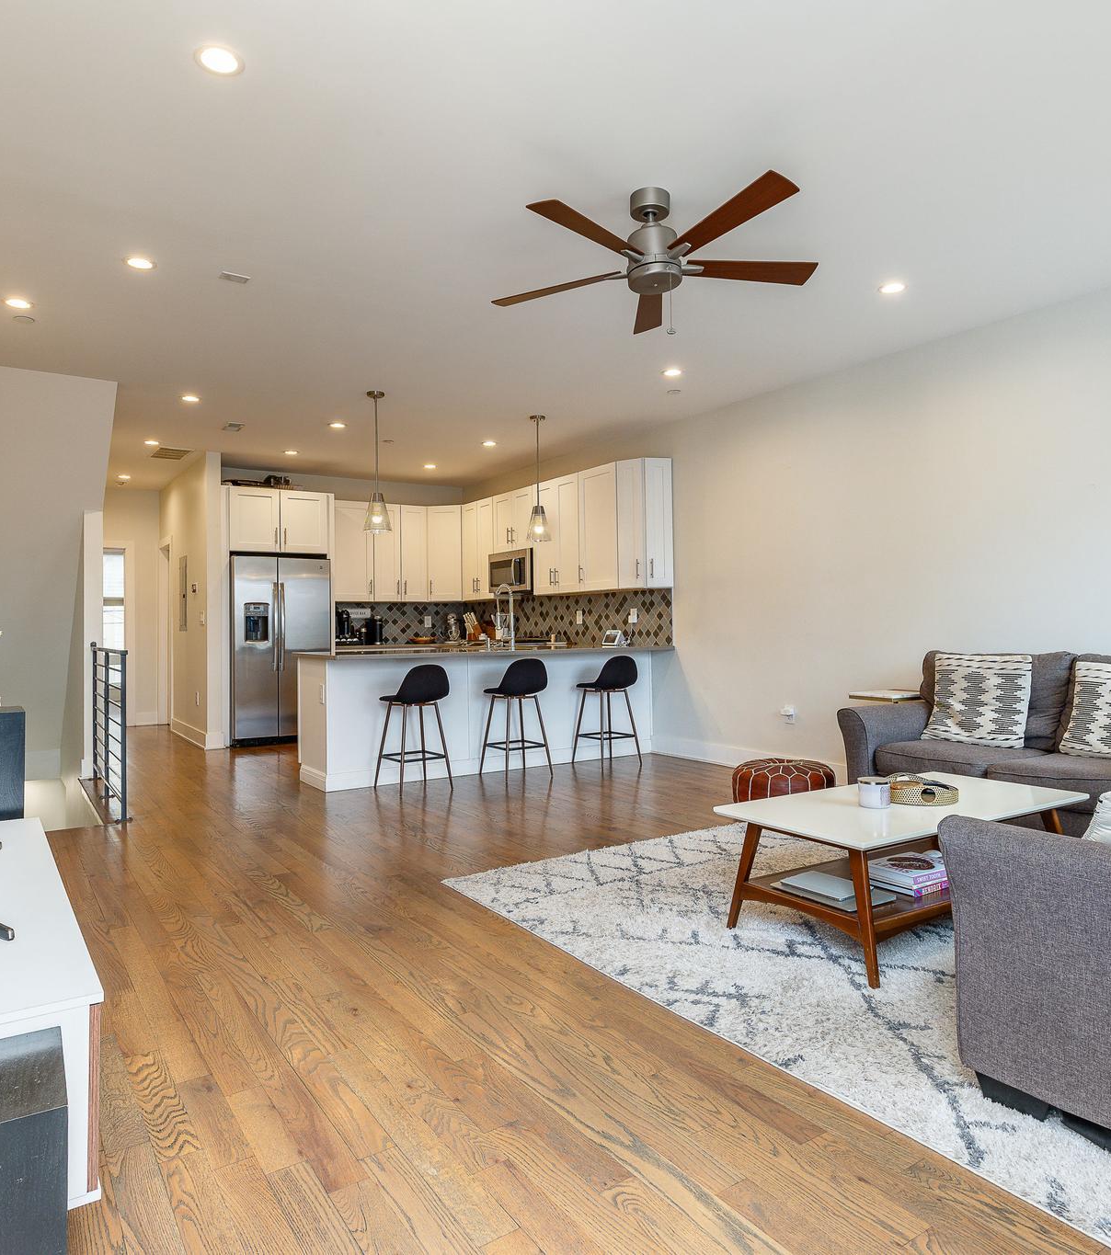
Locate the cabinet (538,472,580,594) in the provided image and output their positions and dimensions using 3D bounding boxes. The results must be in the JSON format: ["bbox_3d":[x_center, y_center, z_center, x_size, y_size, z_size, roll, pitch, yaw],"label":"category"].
[{"bbox_3d":[0.140,-0.826,7.752,0.340,1.050,0.760,0,-1,-34],"label":"cabinet"}]

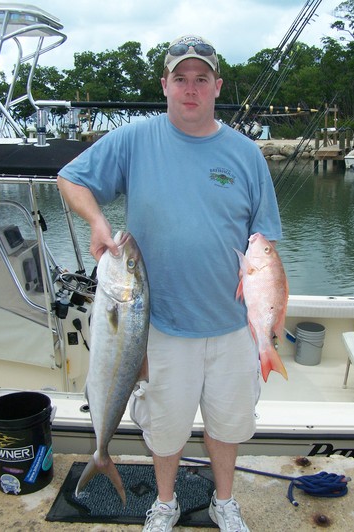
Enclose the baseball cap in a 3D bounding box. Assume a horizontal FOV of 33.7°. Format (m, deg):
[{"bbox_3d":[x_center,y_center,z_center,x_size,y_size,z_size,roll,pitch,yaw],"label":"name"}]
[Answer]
[{"bbox_3d":[0.045,-0.655,1.823,0.177,0.138,0.256,0,13,1],"label":"baseball cap"}]

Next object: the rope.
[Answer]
[{"bbox_3d":[0.370,0.937,2.616,0.788,0.074,0.266,4,14,15],"label":"rope"}]

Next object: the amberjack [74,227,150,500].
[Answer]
[{"bbox_3d":[-0.205,0.338,1.945,0.187,0.955,0.133,6,13,-1],"label":"amberjack"}]

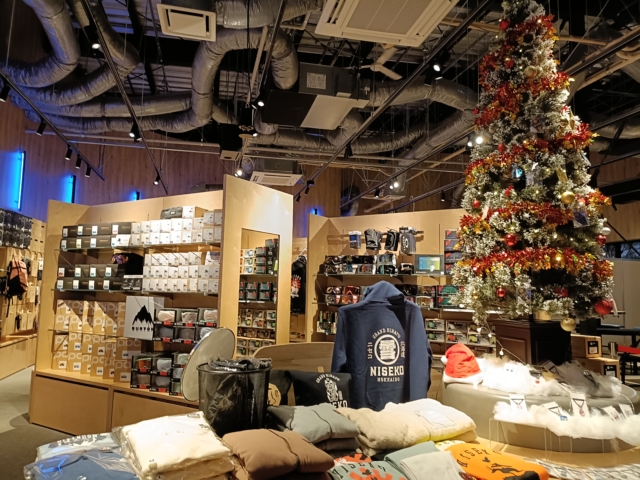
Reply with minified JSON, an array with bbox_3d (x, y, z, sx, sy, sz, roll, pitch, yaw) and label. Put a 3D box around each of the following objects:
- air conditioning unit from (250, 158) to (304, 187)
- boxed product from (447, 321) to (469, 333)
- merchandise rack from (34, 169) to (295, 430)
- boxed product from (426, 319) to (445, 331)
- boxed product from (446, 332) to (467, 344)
[{"bbox_3d":[-0.890,-1.366,9.311,0.950,0.300,0.950,2,-6,-14],"label":"air conditioning unit"},{"bbox_3d":[1.417,0.892,4.742,0.199,0.109,0.120,-2,-7,31],"label":"boxed product"},{"bbox_3d":[-1.623,0.728,4.619,2.559,2.327,0.950,-2,-7,31],"label":"merchandise rack"},{"bbox_3d":[1.230,0.896,4.853,0.199,0.108,0.120,-2,-7,31],"label":"boxed product"},{"bbox_3d":[1.415,1.002,4.730,0.199,0.111,0.120,-2,-7,31],"label":"boxed product"}]

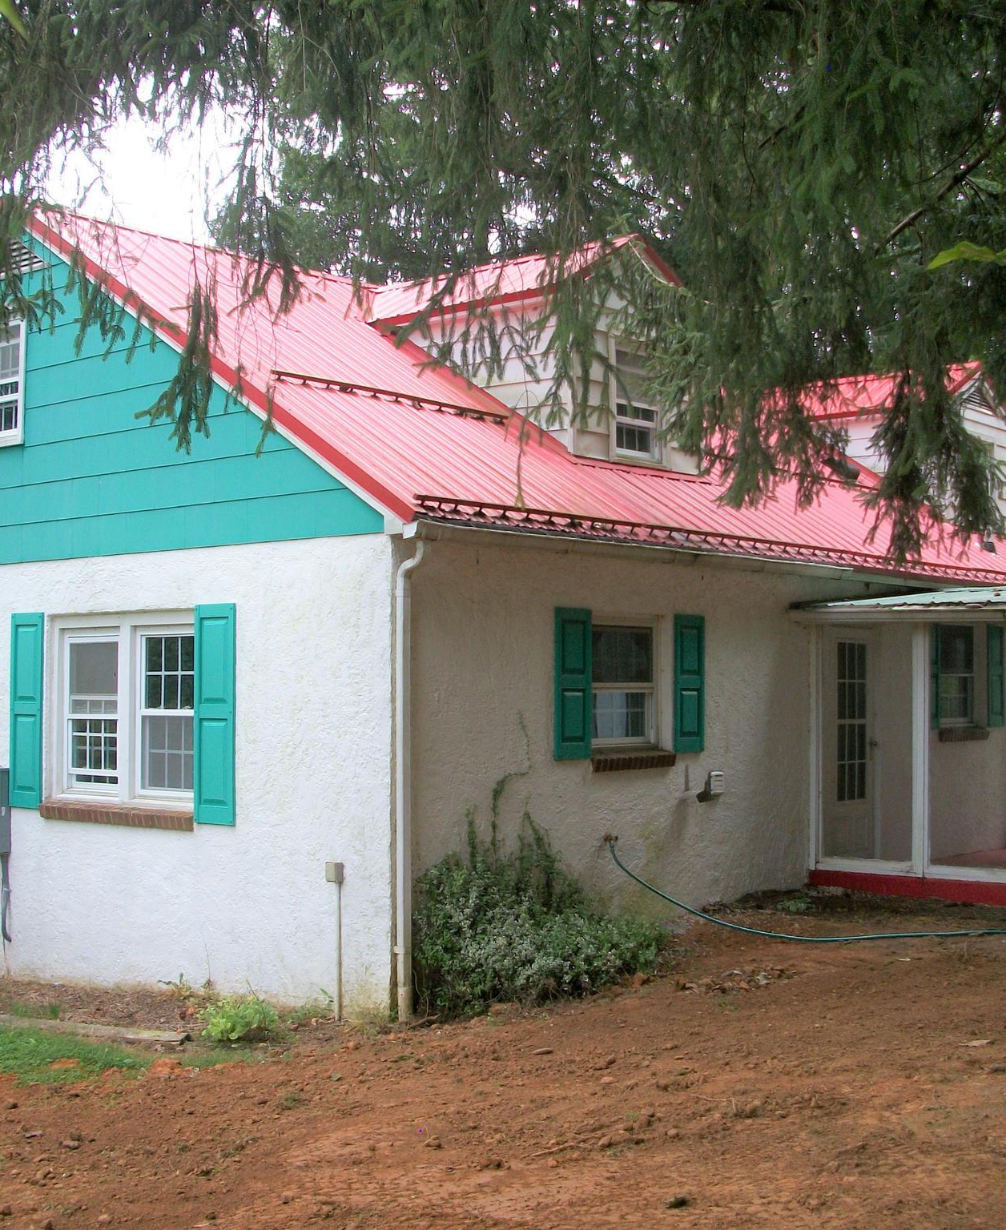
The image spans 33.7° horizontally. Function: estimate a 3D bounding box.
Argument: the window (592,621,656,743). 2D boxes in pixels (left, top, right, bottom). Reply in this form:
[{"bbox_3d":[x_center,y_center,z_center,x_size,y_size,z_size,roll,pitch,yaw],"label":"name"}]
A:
[{"bbox_3d":[0.813,0.475,11.501,0.100,0.890,0.920,-2,-3,40],"label":"window"}]

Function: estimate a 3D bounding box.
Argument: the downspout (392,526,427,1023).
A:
[{"bbox_3d":[-0.529,0.939,9.537,0.160,2.740,0.070,-2,-3,40],"label":"downspout"}]

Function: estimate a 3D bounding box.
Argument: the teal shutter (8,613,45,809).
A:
[{"bbox_3d":[-3.376,0.679,11.816,0.392,1.380,0.040,-2,-3,40],"label":"teal shutter"}]

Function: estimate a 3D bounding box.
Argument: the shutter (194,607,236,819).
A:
[{"bbox_3d":[-1.807,0.630,10.500,0.389,1.387,0.040,-2,-3,40],"label":"shutter"}]

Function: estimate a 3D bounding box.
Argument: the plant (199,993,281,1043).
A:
[{"bbox_3d":[-1.504,2.269,9.533,0.400,0.240,0.370,-2,-3,40],"label":"plant"}]

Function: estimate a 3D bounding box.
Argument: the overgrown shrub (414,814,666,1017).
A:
[{"bbox_3d":[0.325,1.794,10.193,0.620,1.070,2.100,-2,-3,40],"label":"overgrown shrub"}]

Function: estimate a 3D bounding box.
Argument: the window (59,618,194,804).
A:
[{"bbox_3d":[-2.562,0.635,11.330,1.580,1.260,0.110,-2,-3,40],"label":"window"}]

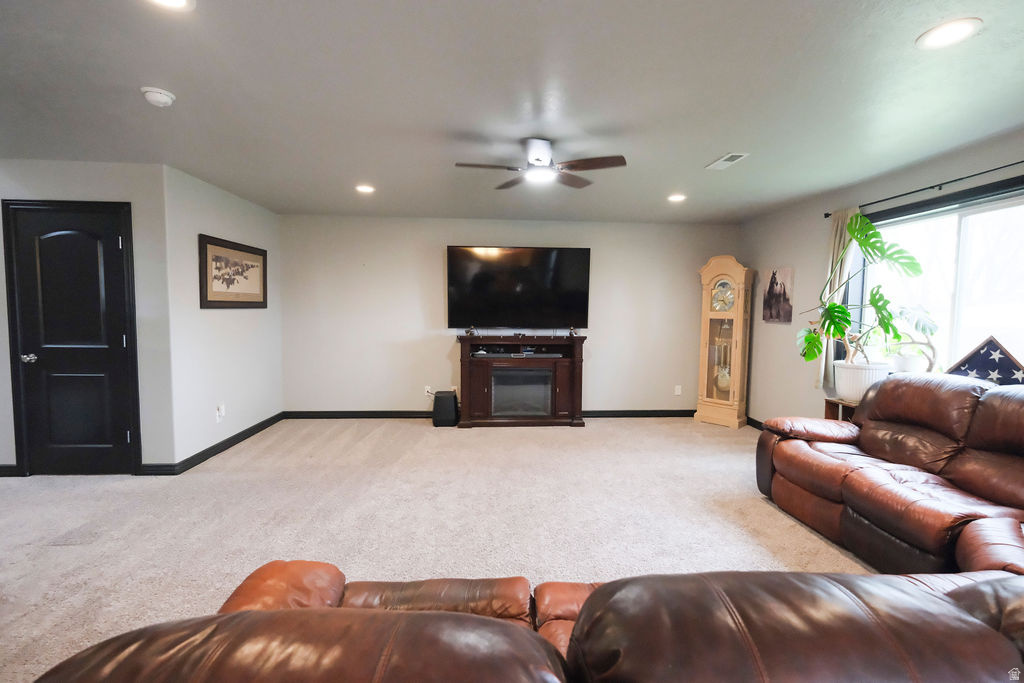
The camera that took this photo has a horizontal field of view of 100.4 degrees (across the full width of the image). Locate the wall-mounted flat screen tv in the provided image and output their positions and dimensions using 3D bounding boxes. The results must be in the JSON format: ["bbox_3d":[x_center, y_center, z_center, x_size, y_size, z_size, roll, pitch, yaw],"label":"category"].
[{"bbox_3d":[0.085,-0.638,5.101,1.685,0.955,0.065,0,8,-3],"label":"wall-mounted flat screen tv"}]

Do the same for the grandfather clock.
[{"bbox_3d":[2.514,-0.006,5.078,0.515,1.980,0.295,4,5,45],"label":"grandfather clock"}]

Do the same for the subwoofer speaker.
[{"bbox_3d":[-0.780,0.781,5.024,0.270,0.370,0.300,0,4,-3],"label":"subwoofer speaker"}]

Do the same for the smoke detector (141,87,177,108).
[{"bbox_3d":[-1.817,-1.253,2.196,0.138,0.048,0.138,0,4,-3],"label":"smoke detector"}]

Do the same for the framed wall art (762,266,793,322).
[{"bbox_3d":[2.820,-0.495,4.545,0.030,0.565,0.430,0,4,-3],"label":"framed wall art"}]

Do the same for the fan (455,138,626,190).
[{"bbox_3d":[0.189,-1.162,2.792,1.070,0.280,1.050,1,4,4],"label":"fan"}]

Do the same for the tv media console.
[{"bbox_3d":[0.105,0.451,5.055,1.460,1.035,0.420,0,4,-3],"label":"tv media console"}]

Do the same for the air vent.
[{"bbox_3d":[1.566,-1.307,3.128,0.147,0.020,0.320,0,4,-3],"label":"air vent"}]

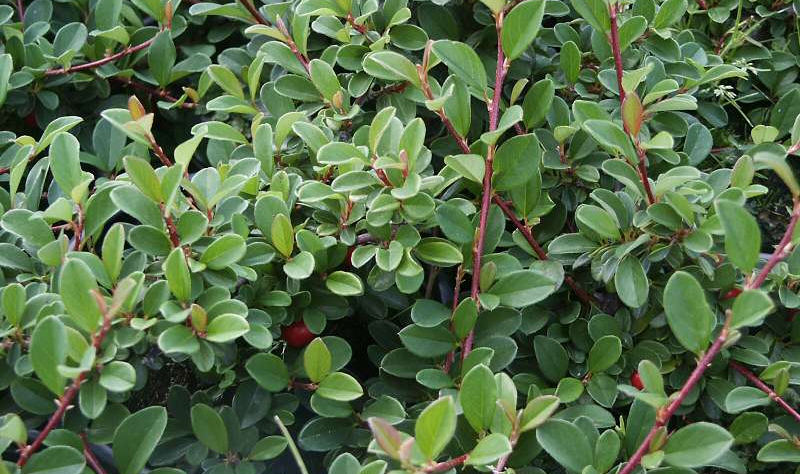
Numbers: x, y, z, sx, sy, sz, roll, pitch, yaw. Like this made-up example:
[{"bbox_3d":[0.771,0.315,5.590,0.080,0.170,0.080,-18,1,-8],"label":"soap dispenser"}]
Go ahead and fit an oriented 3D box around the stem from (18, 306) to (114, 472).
[{"bbox_3d":[-0.088,0.039,0.470,0.004,0.051,0.003,30,12,-7],"label":"stem"}]

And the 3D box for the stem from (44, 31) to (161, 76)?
[{"bbox_3d":[-0.102,-0.062,0.617,0.045,0.004,0.002,-17,9,13],"label":"stem"}]

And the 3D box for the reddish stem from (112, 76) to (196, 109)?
[{"bbox_3d":[-0.086,-0.050,0.626,0.038,0.003,0.003,20,2,27],"label":"reddish stem"}]

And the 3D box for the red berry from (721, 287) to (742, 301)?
[{"bbox_3d":[0.101,0.017,0.545,0.009,0.009,0.009,9,41,11],"label":"red berry"}]

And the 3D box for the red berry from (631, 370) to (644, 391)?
[{"bbox_3d":[0.071,0.043,0.530,0.008,0.008,0.008,7,40,8],"label":"red berry"}]

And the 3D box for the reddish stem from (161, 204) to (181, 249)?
[{"bbox_3d":[-0.068,-0.003,0.535,0.003,0.016,0.003,-19,40,-7],"label":"reddish stem"}]

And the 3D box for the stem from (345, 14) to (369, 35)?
[{"bbox_3d":[-0.014,-0.071,0.603,0.003,0.009,0.003,-48,34,4],"label":"stem"}]

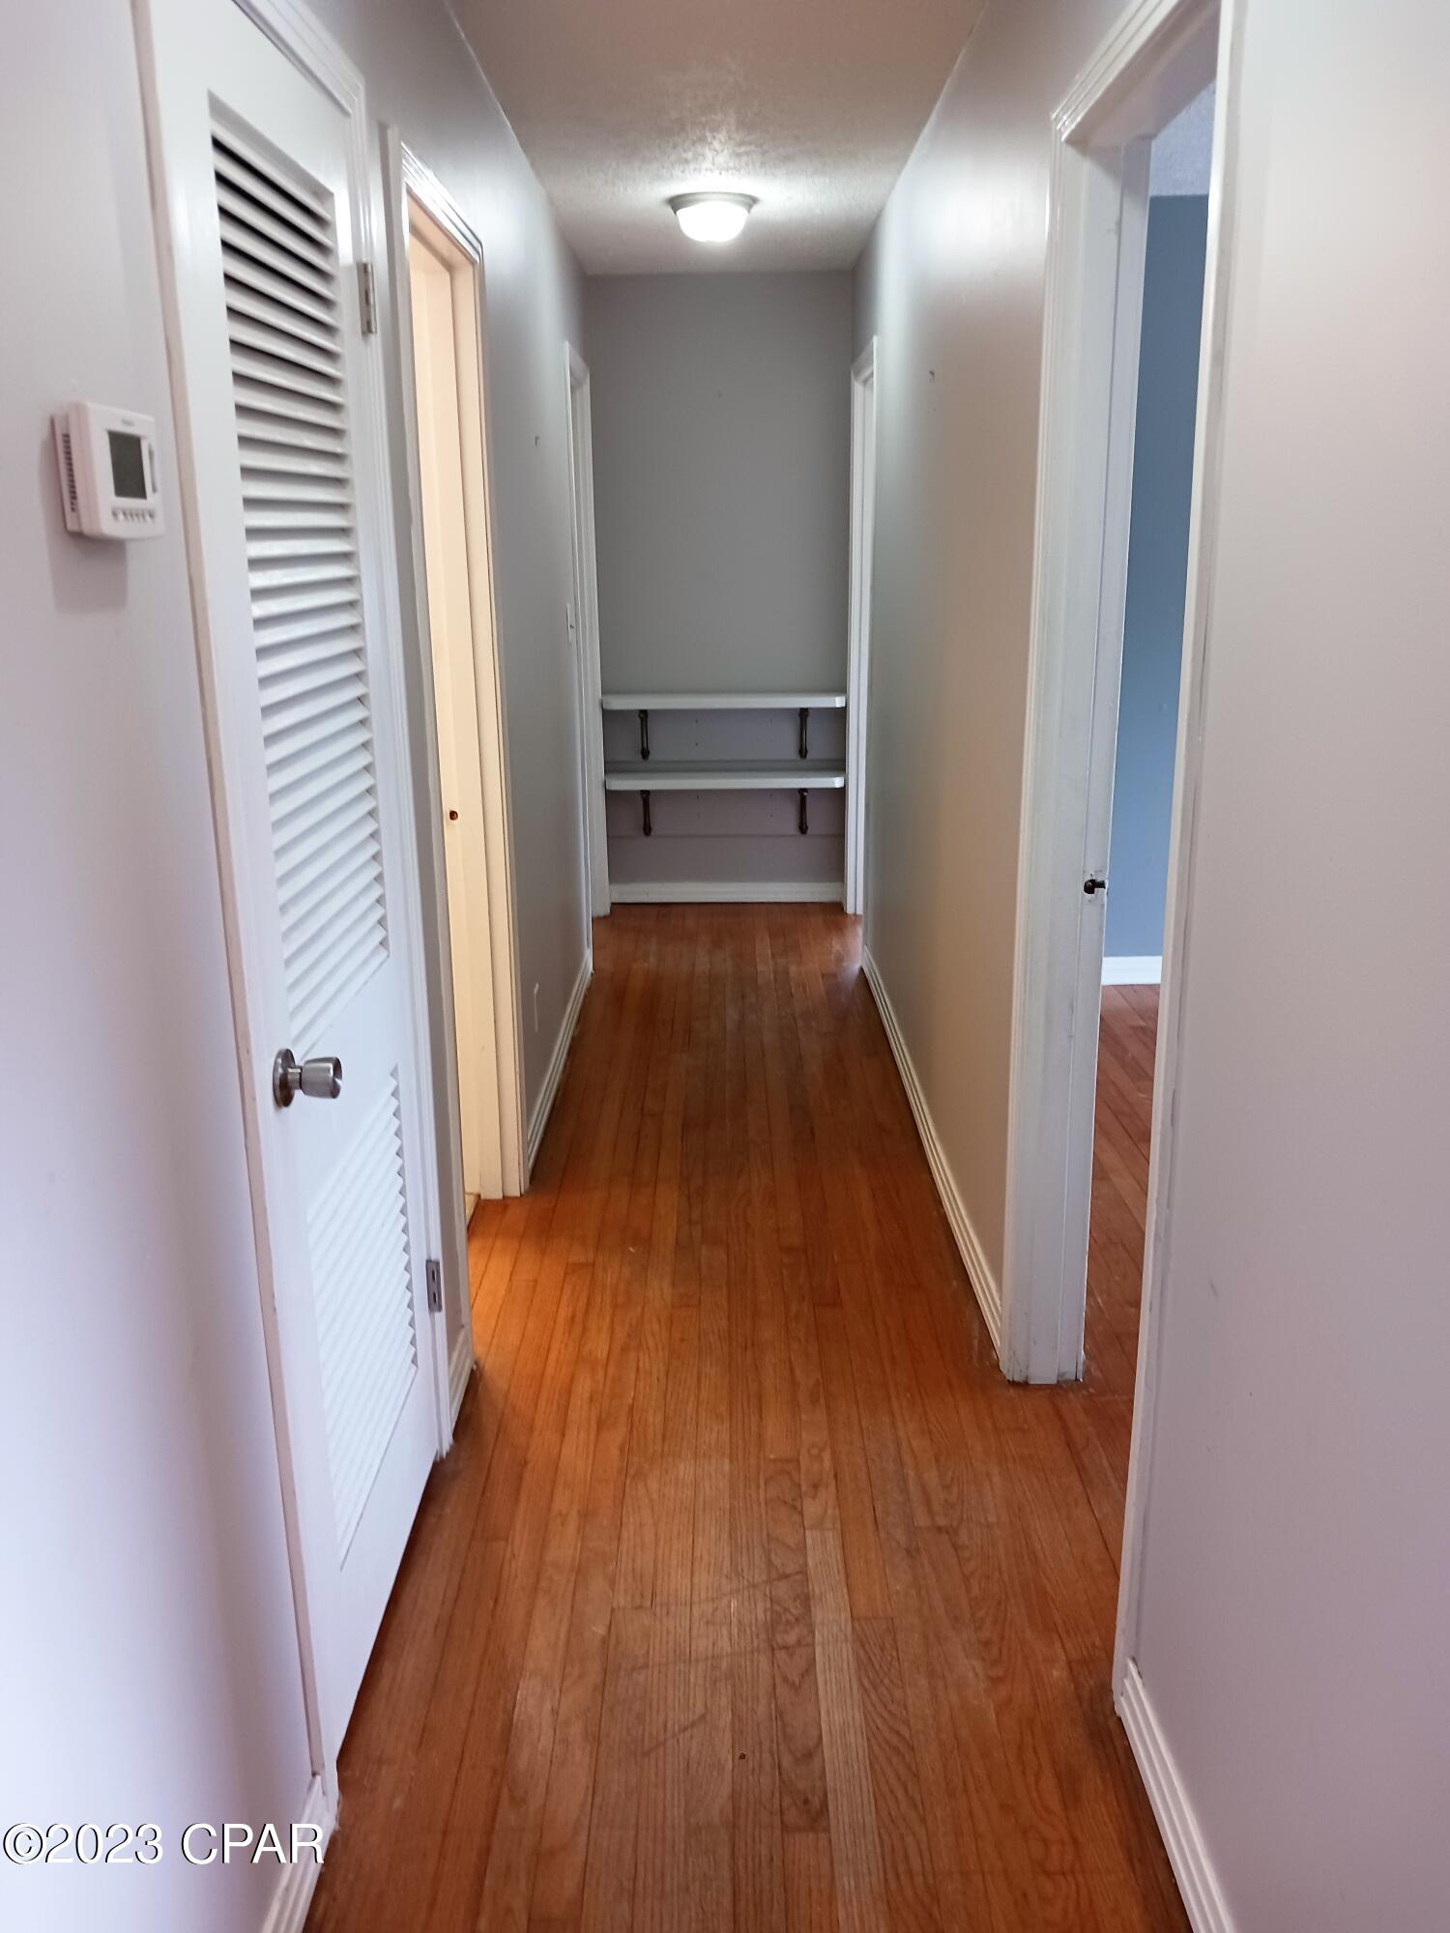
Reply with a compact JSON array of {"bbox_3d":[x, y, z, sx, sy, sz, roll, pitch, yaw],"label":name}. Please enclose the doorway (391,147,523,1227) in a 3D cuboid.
[{"bbox_3d":[-0.548,-0.363,2.942,0.130,2.090,0.860,-1,16,0],"label":"doorway"}]

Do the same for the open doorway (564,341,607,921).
[{"bbox_3d":[-0.557,-1.088,5.470,0.130,2.090,0.880,-1,16,0],"label":"open doorway"}]

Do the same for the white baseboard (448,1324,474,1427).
[{"bbox_3d":[-0.477,0.750,2.685,0.018,0.090,0.220,-1,16,0],"label":"white baseboard"}]

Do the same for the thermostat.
[{"bbox_3d":[-0.489,-0.392,1.202,0.033,0.096,0.130,-1,16,0],"label":"thermostat"}]

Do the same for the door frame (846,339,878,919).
[{"bbox_3d":[0.548,-1.105,5.474,0.130,2.090,0.880,-1,16,0],"label":"door frame"}]

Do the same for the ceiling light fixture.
[{"bbox_3d":[-0.033,-2.195,4.436,0.257,0.110,0.257,-1,16,0],"label":"ceiling light fixture"}]

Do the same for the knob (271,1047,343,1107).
[{"bbox_3d":[-0.469,0.126,1.699,0.066,0.063,0.063,-1,16,0],"label":"knob"}]

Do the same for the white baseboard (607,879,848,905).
[{"bbox_3d":[0.005,-0.305,6.337,0.985,0.090,0.018,-1,16,0],"label":"white baseboard"}]

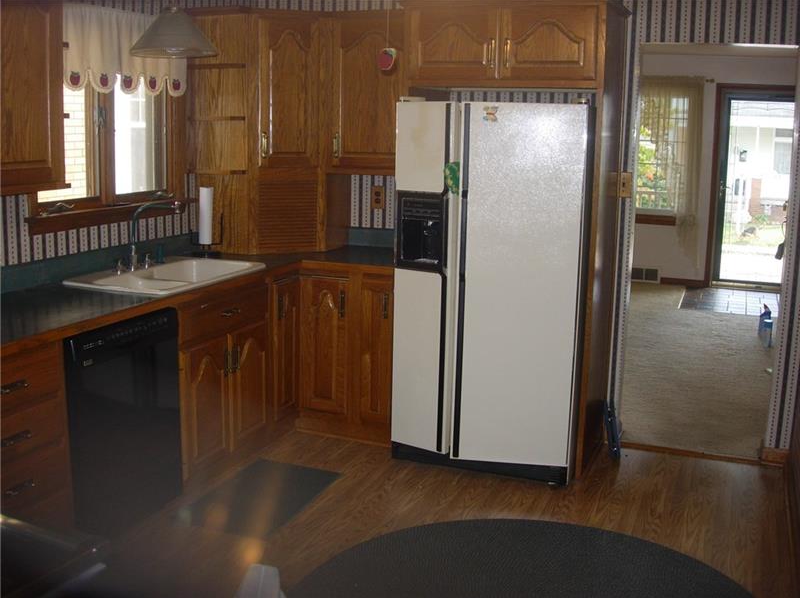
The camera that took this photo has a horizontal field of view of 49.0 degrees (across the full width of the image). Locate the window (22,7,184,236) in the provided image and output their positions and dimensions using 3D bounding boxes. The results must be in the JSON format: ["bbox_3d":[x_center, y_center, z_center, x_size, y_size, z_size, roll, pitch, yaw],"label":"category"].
[{"bbox_3d":[-1.321,-0.846,4.114,0.118,0.985,1.152,5,12,21],"label":"window"}]

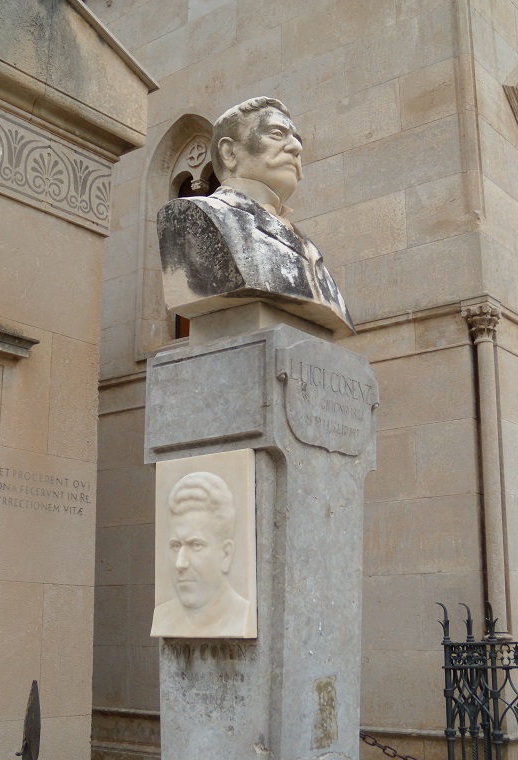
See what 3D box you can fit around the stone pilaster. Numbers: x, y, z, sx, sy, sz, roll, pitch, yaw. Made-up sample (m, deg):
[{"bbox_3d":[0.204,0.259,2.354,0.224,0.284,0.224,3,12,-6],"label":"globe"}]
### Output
[{"bbox_3d":[1.325,0.473,5.282,0.175,1.980,0.175,-11,-18,37],"label":"stone pilaster"}]

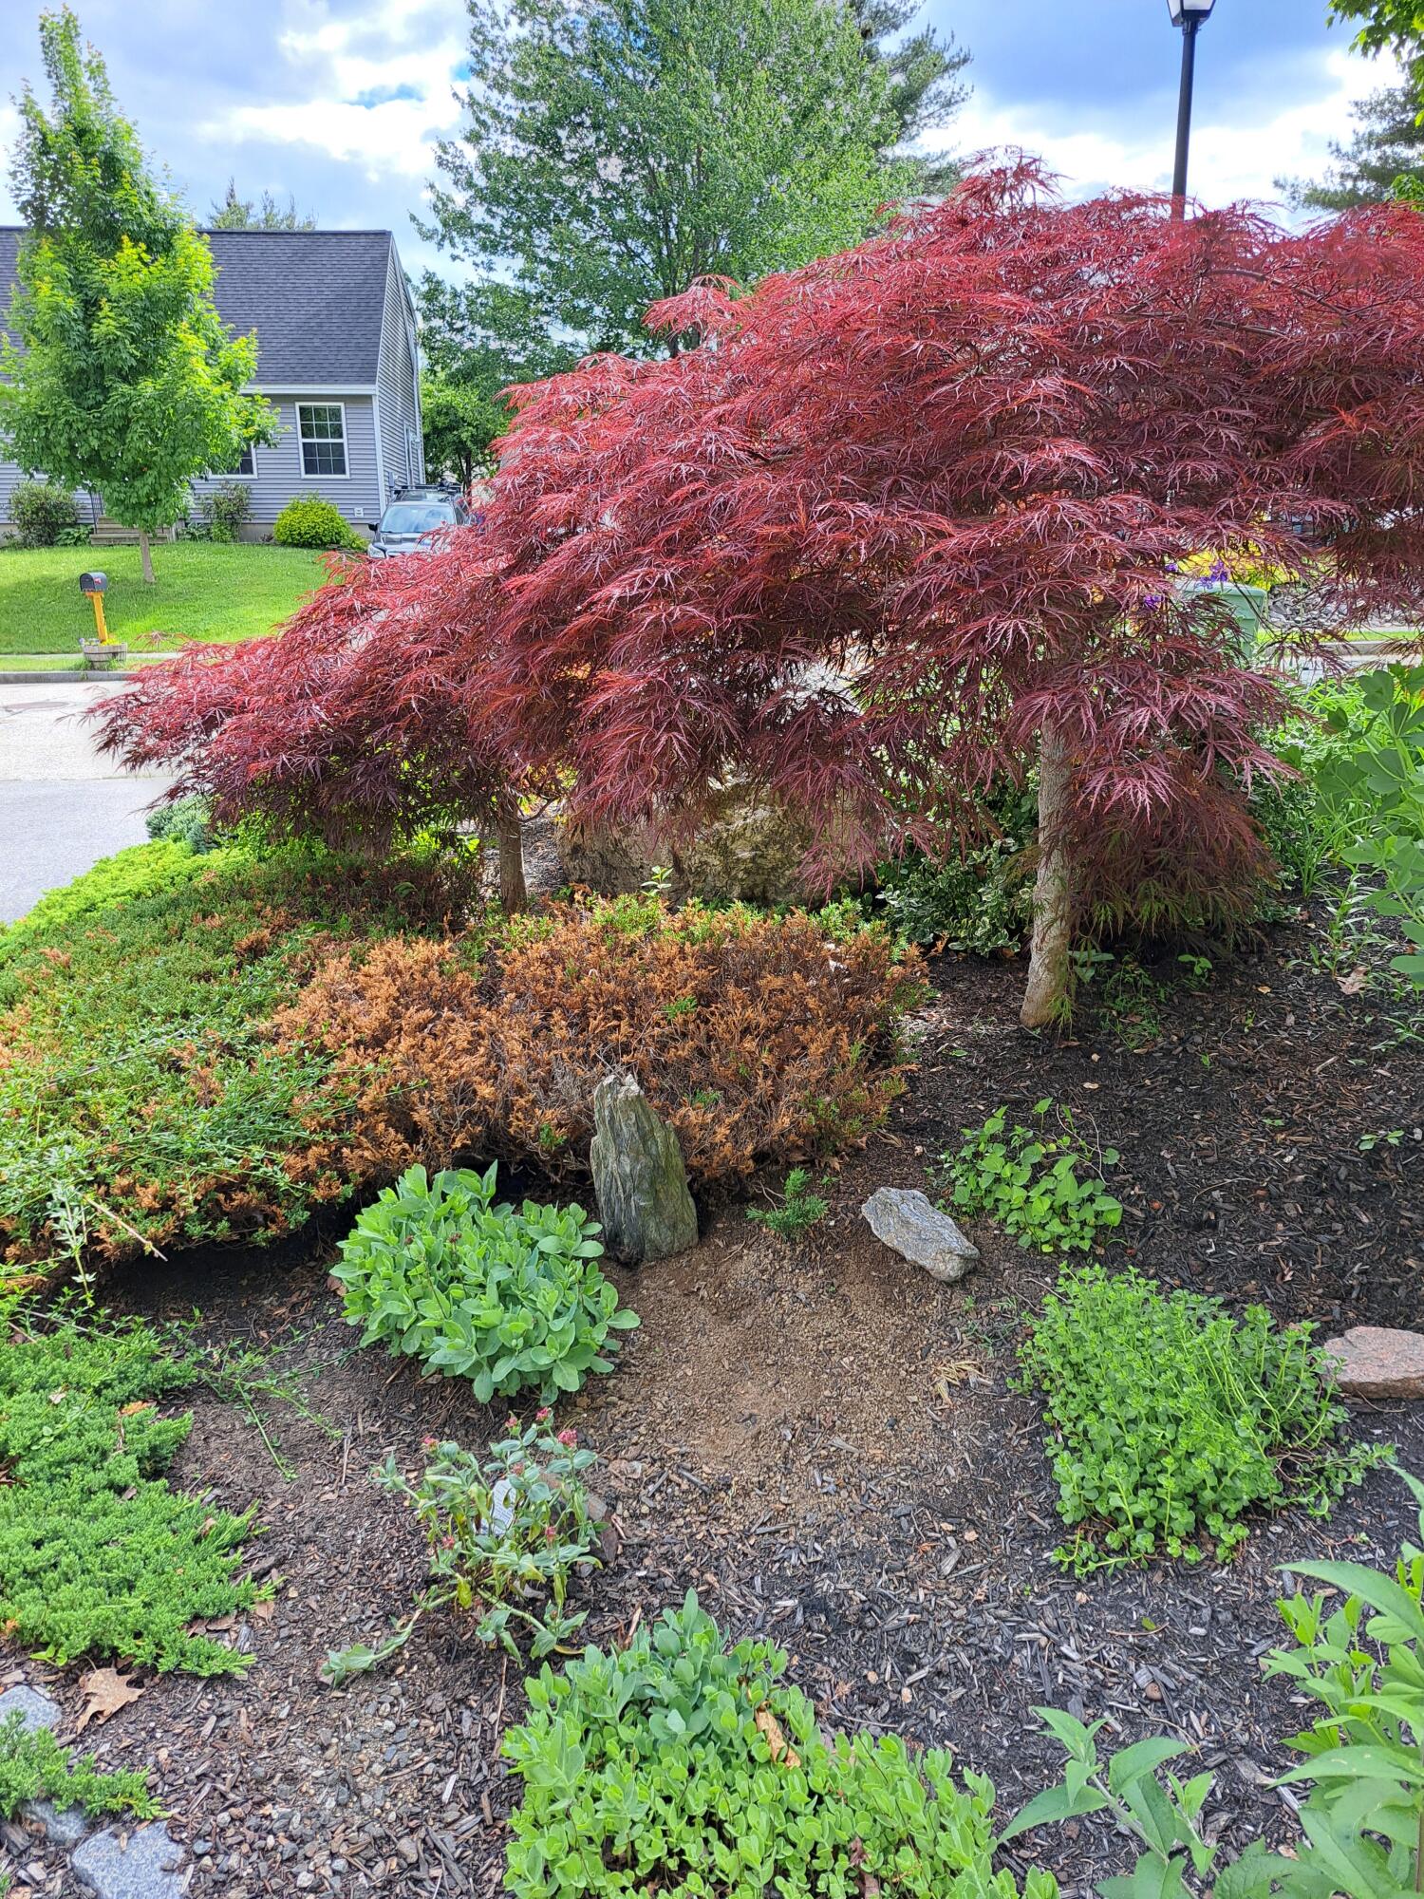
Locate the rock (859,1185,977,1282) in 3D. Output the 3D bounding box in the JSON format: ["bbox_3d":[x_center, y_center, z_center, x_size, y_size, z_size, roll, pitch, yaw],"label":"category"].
[{"bbox_3d":[0.448,0.605,2.829,0.130,0.095,0.270,-16,23,-43],"label":"rock"}]

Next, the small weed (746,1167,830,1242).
[{"bbox_3d":[0.166,0.562,2.921,0.180,0.120,0.130,0,17,0],"label":"small weed"}]

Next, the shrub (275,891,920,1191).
[{"bbox_3d":[-0.297,0.212,3.589,1.580,0.390,1.220,-1,17,-3],"label":"shrub"}]

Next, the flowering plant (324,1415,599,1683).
[{"bbox_3d":[-0.358,0.837,1.907,0.360,0.210,0.320,-4,17,-14],"label":"flowering plant"}]

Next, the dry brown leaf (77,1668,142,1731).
[{"bbox_3d":[-0.795,0.983,1.737,0.080,0.030,0.095,-16,23,-43],"label":"dry brown leaf"}]

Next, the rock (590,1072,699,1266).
[{"bbox_3d":[-0.145,0.452,2.763,0.215,0.390,0.150,1,17,5],"label":"rock"}]

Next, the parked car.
[{"bbox_3d":[-5.635,-8.060,25.980,1.830,1.600,4.600,-1,17,-4],"label":"parked car"}]

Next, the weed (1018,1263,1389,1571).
[{"bbox_3d":[0.830,0.757,2.228,0.490,0.180,0.540,6,18,19],"label":"weed"}]

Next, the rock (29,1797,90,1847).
[{"bbox_3d":[-0.783,1.028,1.578,0.075,0.035,0.070,-9,19,-29],"label":"rock"}]

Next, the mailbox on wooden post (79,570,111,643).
[{"bbox_3d":[-7.748,-4.274,16.569,0.190,0.970,0.480,-1,17,-4],"label":"mailbox on wooden post"}]

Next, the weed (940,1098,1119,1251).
[{"bbox_3d":[0.728,0.512,3.000,0.380,0.180,0.380,4,17,14],"label":"weed"}]

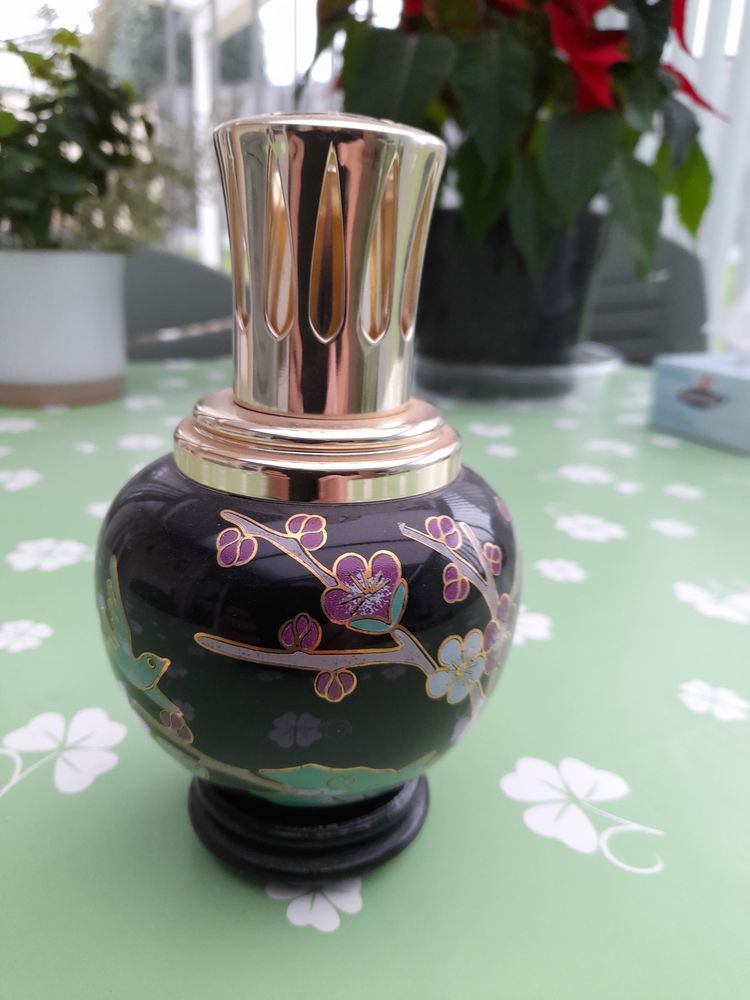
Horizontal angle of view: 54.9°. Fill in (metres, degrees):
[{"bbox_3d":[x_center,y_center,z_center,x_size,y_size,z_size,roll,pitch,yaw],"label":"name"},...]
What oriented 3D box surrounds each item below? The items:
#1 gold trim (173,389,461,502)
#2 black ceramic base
[{"bbox_3d":[-0.013,-0.016,0.166,0.066,0.014,0.066,3,17,0],"label":"gold trim"},{"bbox_3d":[-0.018,0.073,0.194,0.064,0.014,0.064,3,17,0],"label":"black ceramic base"}]

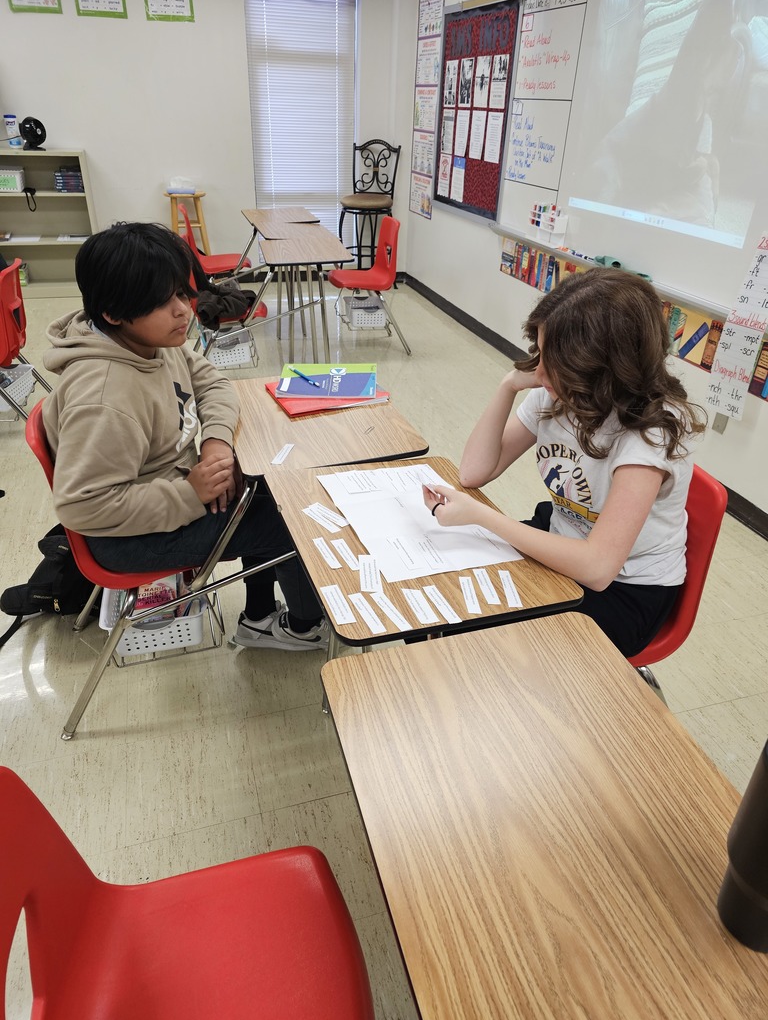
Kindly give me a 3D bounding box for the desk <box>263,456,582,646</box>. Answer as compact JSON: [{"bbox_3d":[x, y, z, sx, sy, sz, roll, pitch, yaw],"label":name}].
[{"bbox_3d":[0.030,0.356,1.612,0.460,0.745,0.610,-9,33,-18],"label":"desk"}]

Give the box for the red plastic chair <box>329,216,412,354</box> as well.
[{"bbox_3d":[-0.125,-1.500,4.559,0.540,0.830,0.480,-8,32,-16],"label":"red plastic chair"}]

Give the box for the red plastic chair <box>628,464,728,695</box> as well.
[{"bbox_3d":[0.487,0.253,1.691,0.540,0.830,0.480,-8,32,-16],"label":"red plastic chair"}]

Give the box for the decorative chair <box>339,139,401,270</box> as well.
[{"bbox_3d":[-0.119,-2.518,5.887,0.460,1.210,0.500,8,32,9],"label":"decorative chair"}]

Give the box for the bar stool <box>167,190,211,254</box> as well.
[{"bbox_3d":[-1.636,-2.256,5.764,0.390,0.780,0.390,-8,32,-16],"label":"bar stool"}]

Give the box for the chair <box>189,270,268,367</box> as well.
[{"bbox_3d":[-0.930,-1.100,3.843,0.540,0.830,0.480,-8,32,-16],"label":"chair"}]

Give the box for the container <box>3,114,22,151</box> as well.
[{"bbox_3d":[-2.750,-2.807,5.049,0.088,0.210,0.088,-12,34,-23],"label":"container"}]

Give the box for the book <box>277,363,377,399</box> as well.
[{"bbox_3d":[-0.165,-0.383,2.025,0.279,0.016,0.216,2,35,0],"label":"book"}]

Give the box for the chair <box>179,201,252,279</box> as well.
[{"bbox_3d":[-1.234,-1.801,5.015,0.530,0.820,0.480,-8,33,-16],"label":"chair"}]

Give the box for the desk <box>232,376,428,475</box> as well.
[{"bbox_3d":[-0.215,0.057,2.079,0.465,0.755,0.610,-9,33,-18],"label":"desk"}]

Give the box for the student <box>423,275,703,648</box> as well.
[{"bbox_3d":[0.377,0.126,1.497,0.562,1.240,0.481,-19,37,-31],"label":"student"}]

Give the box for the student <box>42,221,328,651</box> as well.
[{"bbox_3d":[-0.481,-0.068,1.752,0.701,1.250,0.473,-3,31,-9],"label":"student"}]

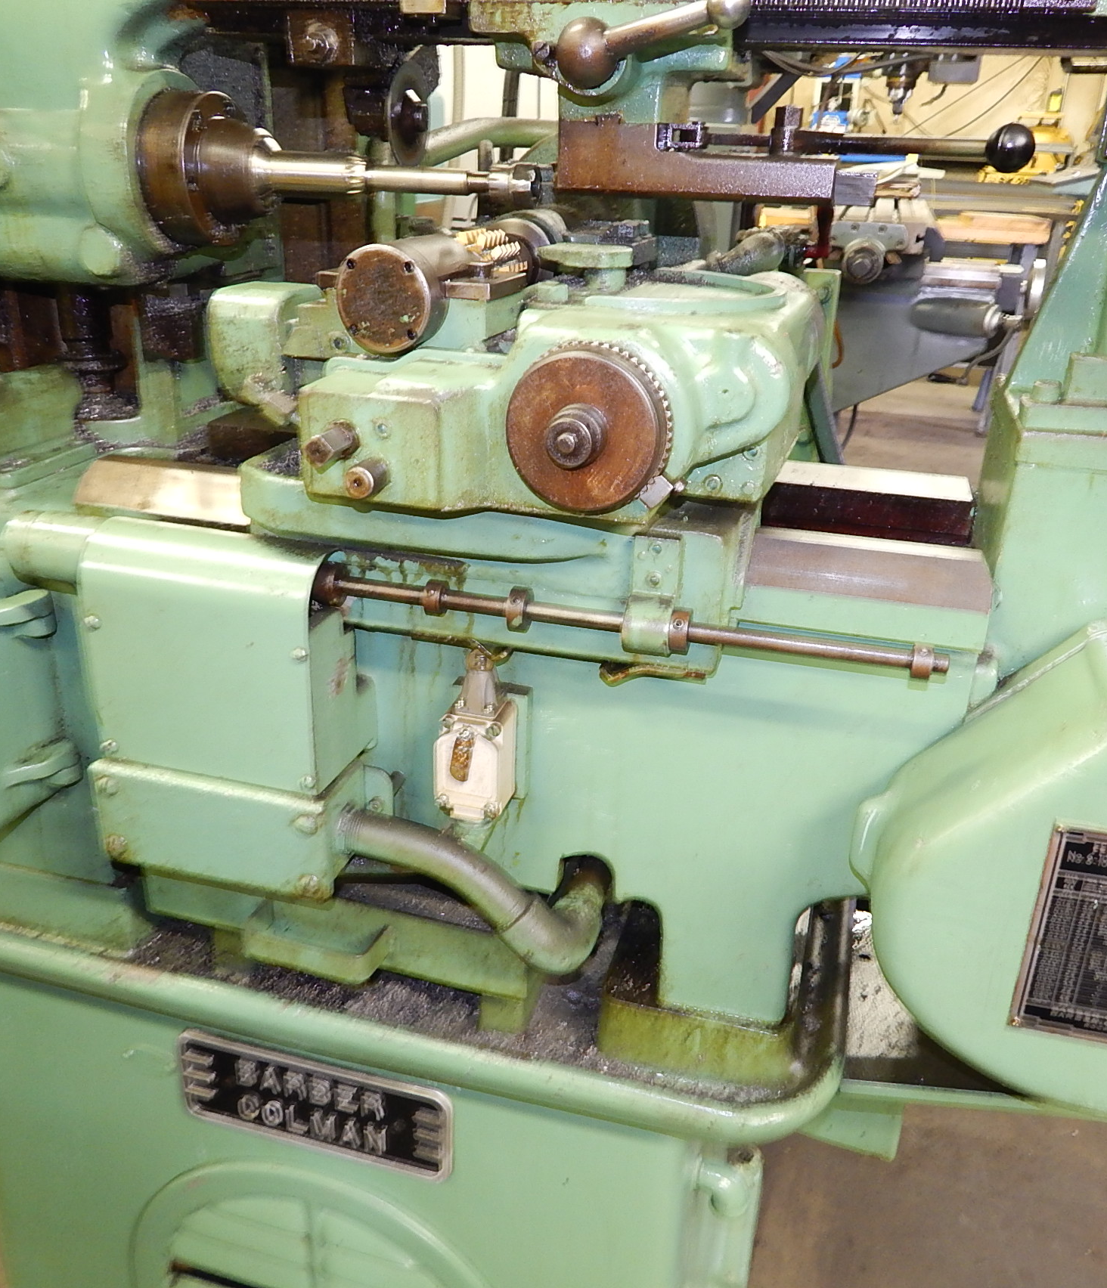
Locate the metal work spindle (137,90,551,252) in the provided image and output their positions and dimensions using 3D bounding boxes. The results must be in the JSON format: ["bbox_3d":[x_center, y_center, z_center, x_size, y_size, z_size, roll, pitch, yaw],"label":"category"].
[{"bbox_3d":[-0.169,-0.371,0.902,0.329,0.116,0.116,8,23,13],"label":"metal work spindle"}]

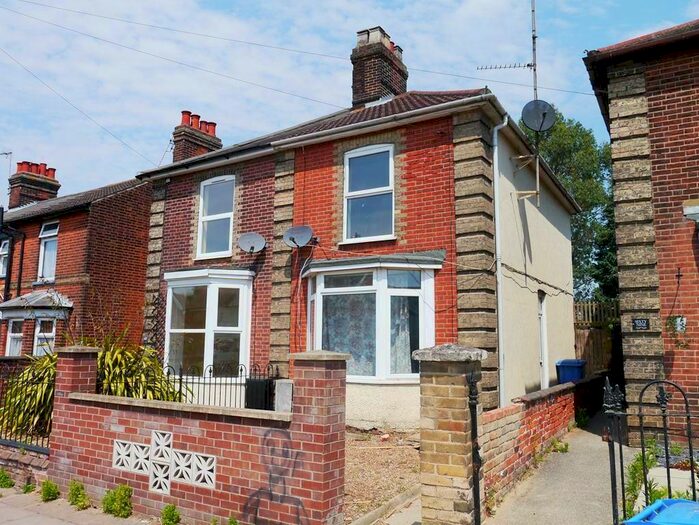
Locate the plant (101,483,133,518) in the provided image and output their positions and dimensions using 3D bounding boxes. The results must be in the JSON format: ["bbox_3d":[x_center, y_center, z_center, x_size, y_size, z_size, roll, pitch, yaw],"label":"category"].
[{"bbox_3d":[-2.354,2.430,5.733,0.326,0.290,0.191,-4,-10,31],"label":"plant"}]

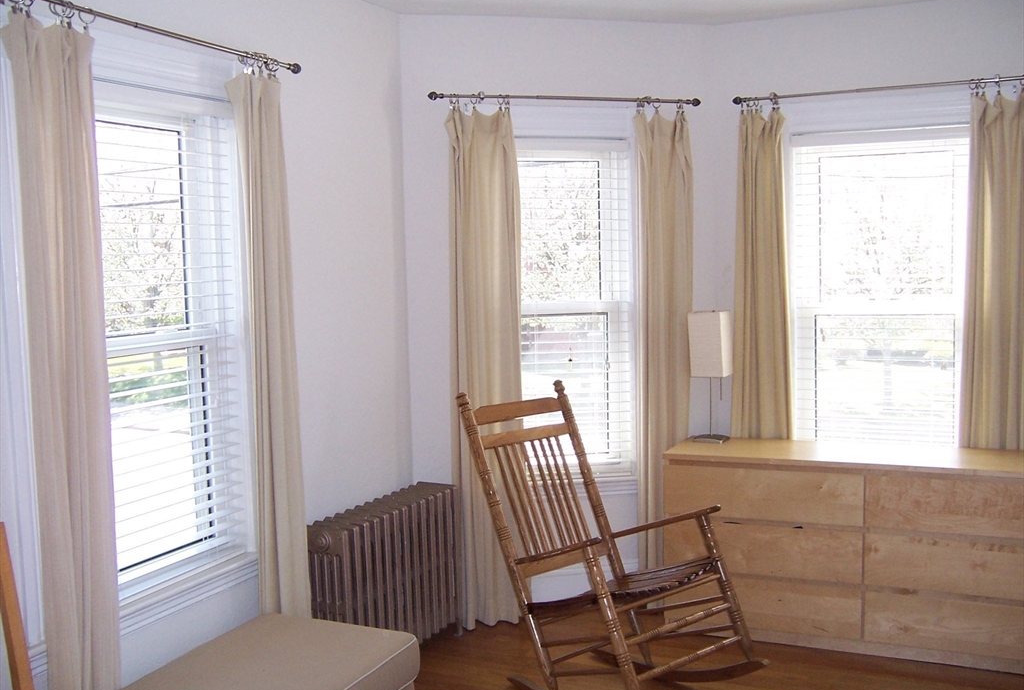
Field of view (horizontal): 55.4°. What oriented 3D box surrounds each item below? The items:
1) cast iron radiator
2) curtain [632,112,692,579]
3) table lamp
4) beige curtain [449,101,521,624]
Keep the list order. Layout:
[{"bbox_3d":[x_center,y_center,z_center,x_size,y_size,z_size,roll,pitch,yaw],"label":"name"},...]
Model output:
[{"bbox_3d":[-0.489,0.956,3.906,0.200,0.655,0.815,1,5,27],"label":"cast iron radiator"},{"bbox_3d":[0.689,0.093,4.415,0.270,2.250,0.120,-2,4,-12],"label":"curtain"},{"bbox_3d":[0.905,0.141,4.415,0.150,0.585,0.150,1,5,26],"label":"table lamp"},{"bbox_3d":[-0.111,0.122,4.247,0.295,2.250,0.120,-2,4,-12],"label":"beige curtain"}]

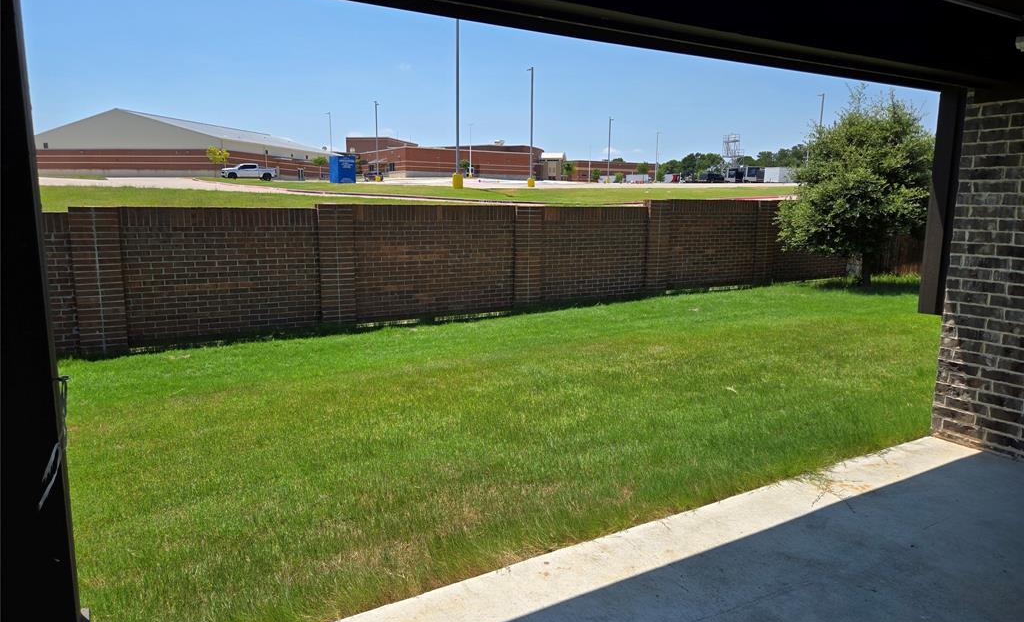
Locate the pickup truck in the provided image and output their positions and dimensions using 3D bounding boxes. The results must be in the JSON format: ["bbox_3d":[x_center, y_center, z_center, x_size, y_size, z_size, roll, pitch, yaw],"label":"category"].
[{"bbox_3d":[-30.304,-16.005,78.457,5.850,1.930,2.050,-4,10,-28],"label":"pickup truck"}]

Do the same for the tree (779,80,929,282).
[{"bbox_3d":[7.742,-2.646,14.666,3.400,4.220,3.400,-5,10,-29],"label":"tree"}]

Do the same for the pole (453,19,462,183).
[{"bbox_3d":[-3.127,-12.102,38.606,0.700,10.200,0.600,8,12,39],"label":"pole"}]

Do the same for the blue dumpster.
[{"bbox_3d":[-13.087,-10.879,52.440,1.450,2.100,1.450,-7,12,-38],"label":"blue dumpster"}]

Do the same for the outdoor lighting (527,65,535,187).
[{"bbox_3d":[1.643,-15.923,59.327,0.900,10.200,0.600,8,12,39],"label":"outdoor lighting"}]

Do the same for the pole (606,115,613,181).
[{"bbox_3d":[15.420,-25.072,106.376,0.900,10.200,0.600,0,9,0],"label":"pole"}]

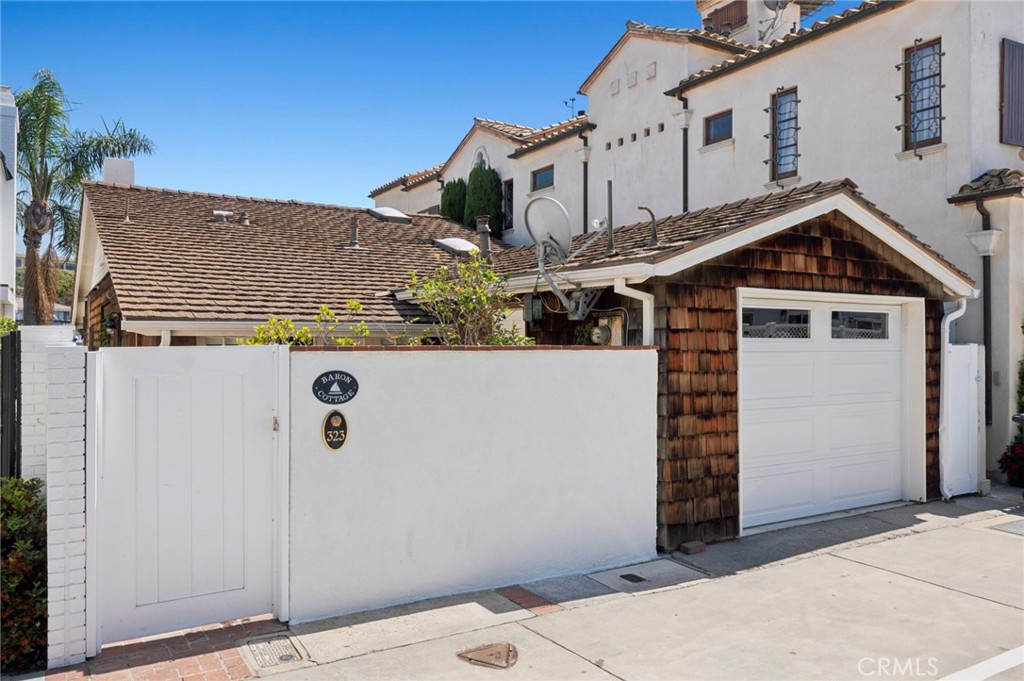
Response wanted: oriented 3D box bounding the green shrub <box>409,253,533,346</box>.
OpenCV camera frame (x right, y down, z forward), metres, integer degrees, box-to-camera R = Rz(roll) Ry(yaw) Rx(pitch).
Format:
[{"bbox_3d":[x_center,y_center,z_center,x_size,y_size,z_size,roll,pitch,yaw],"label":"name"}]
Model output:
[{"bbox_3d":[-0.335,0.476,6.200,0.950,2.407,0.920,0,0,-31],"label":"green shrub"}]

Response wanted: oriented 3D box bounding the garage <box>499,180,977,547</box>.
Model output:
[{"bbox_3d":[1.505,0.110,9.474,4.524,3.163,5.849,0,0,-31],"label":"garage"}]

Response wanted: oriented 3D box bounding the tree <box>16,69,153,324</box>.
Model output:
[{"bbox_3d":[-10.445,-2.195,17.000,4.600,7.750,4.600,0,0,-31],"label":"tree"}]

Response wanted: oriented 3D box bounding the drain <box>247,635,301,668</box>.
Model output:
[{"bbox_3d":[-1.302,1.691,4.156,0.270,0.025,0.400,0,0,-31],"label":"drain"}]

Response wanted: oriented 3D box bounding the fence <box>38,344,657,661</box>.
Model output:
[{"bbox_3d":[-0.673,0.858,5.055,4.088,1.645,0.220,0,0,-31],"label":"fence"}]

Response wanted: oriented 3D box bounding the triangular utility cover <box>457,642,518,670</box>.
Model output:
[{"bbox_3d":[-0.129,1.684,4.096,0.310,0.025,0.315,0,0,0],"label":"triangular utility cover"}]

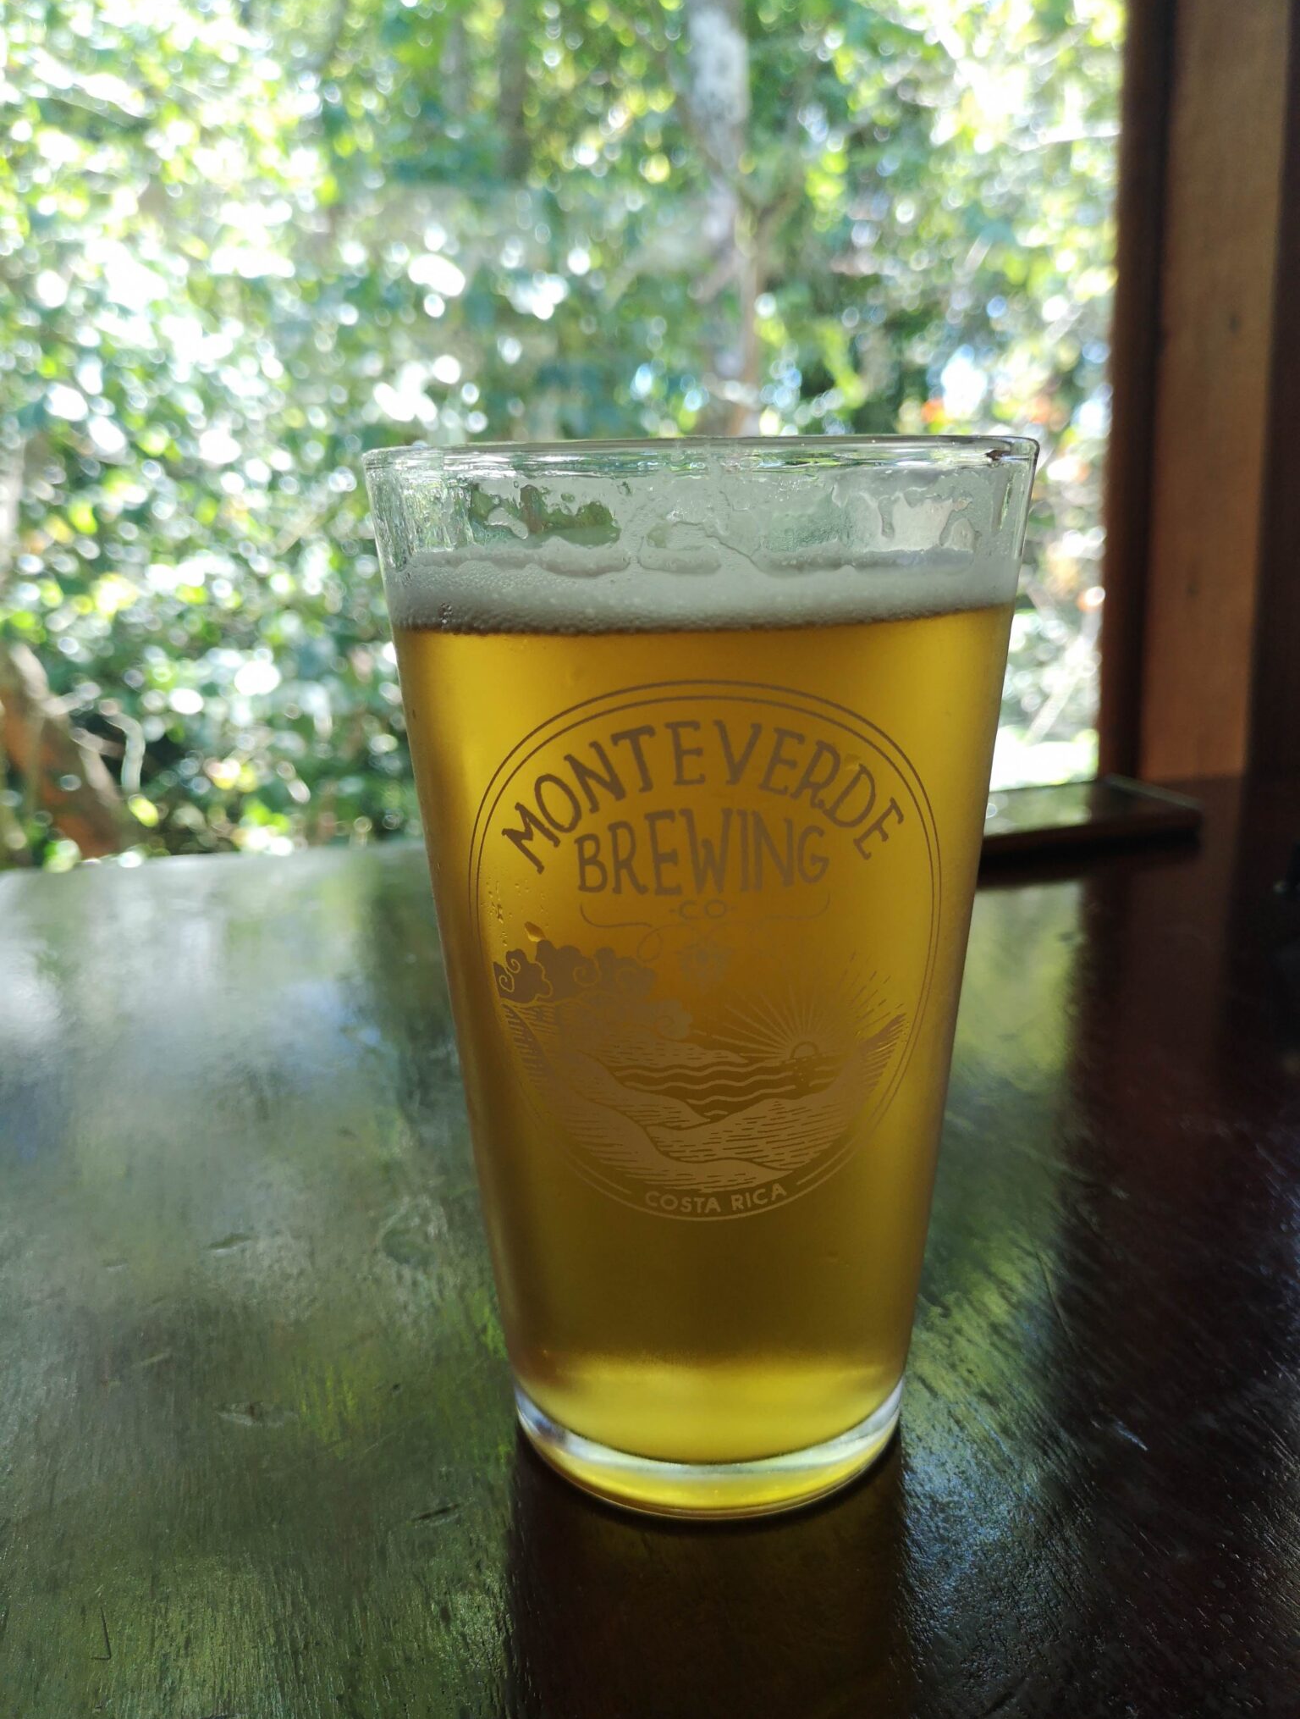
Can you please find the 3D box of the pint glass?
[{"bbox_3d":[0.008,0.016,0.206,0.090,0.149,0.090,-1,15,2],"label":"pint glass"}]

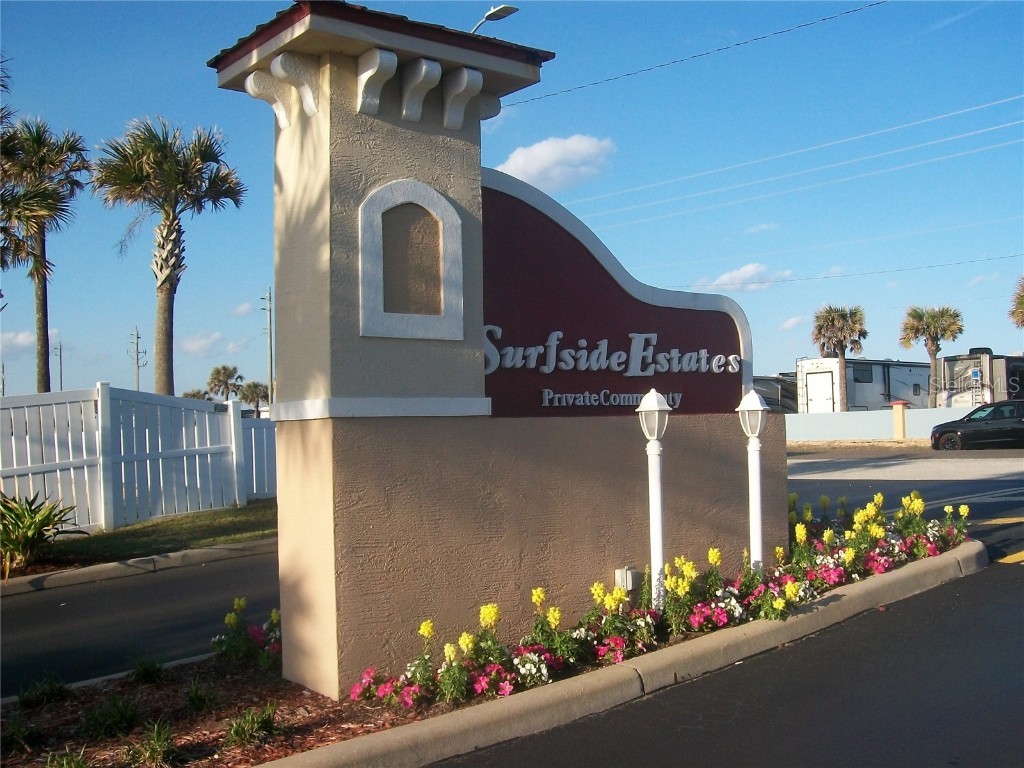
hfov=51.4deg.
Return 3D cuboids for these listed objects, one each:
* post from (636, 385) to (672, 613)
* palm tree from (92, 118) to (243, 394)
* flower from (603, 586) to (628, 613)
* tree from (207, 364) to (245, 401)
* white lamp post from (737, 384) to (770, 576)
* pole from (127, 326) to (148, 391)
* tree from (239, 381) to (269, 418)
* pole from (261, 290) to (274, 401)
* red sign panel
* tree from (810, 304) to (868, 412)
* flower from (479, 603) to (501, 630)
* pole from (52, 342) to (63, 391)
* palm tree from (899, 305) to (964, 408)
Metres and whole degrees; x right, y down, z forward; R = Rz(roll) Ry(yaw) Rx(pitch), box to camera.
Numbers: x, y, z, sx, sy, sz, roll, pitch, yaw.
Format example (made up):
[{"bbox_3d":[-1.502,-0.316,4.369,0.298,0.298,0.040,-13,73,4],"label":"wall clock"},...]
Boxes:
[{"bbox_3d":[0.848,0.698,6.262,0.220,1.340,0.220,-1,-2,0],"label":"post"},{"bbox_3d":[-6.223,-1.419,19.407,2.800,6.926,2.800,-1,-2,0],"label":"palm tree"},{"bbox_3d":[0.582,1.208,5.970,0.135,0.135,0.110,-1,-2,5],"label":"flower"},{"bbox_3d":[-22.820,1.473,84.894,2.913,5.983,2.768,0,-2,-15],"label":"tree"},{"bbox_3d":[1.562,0.698,6.832,0.220,1.320,0.220,-1,-2,0],"label":"white lamp post"},{"bbox_3d":[-39.385,-0.192,112.276,2.200,11.777,0.500,1,-3,-37],"label":"pole"},{"bbox_3d":[-19.863,1.915,81.941,2.350,4.372,2.350,-1,-2,0],"label":"tree"},{"bbox_3d":[-19.785,-1.720,85.998,1.100,12.344,0.400,1,-3,-37],"label":"pole"},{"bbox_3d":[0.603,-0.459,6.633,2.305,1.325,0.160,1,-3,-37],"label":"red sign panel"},{"bbox_3d":[14.203,-0.536,45.922,2.500,5.798,2.500,-1,-2,0],"label":"tree"},{"bbox_3d":[-0.113,1.185,5.430,0.103,0.135,0.100,-1,-2,-1],"label":"flower"},{"bbox_3d":[-57.583,0.706,135.222,1.100,12.189,0.400,1,-3,-37],"label":"pole"},{"bbox_3d":[18.374,-0.589,46.422,2.800,5.768,2.800,-1,-2,0],"label":"palm tree"}]

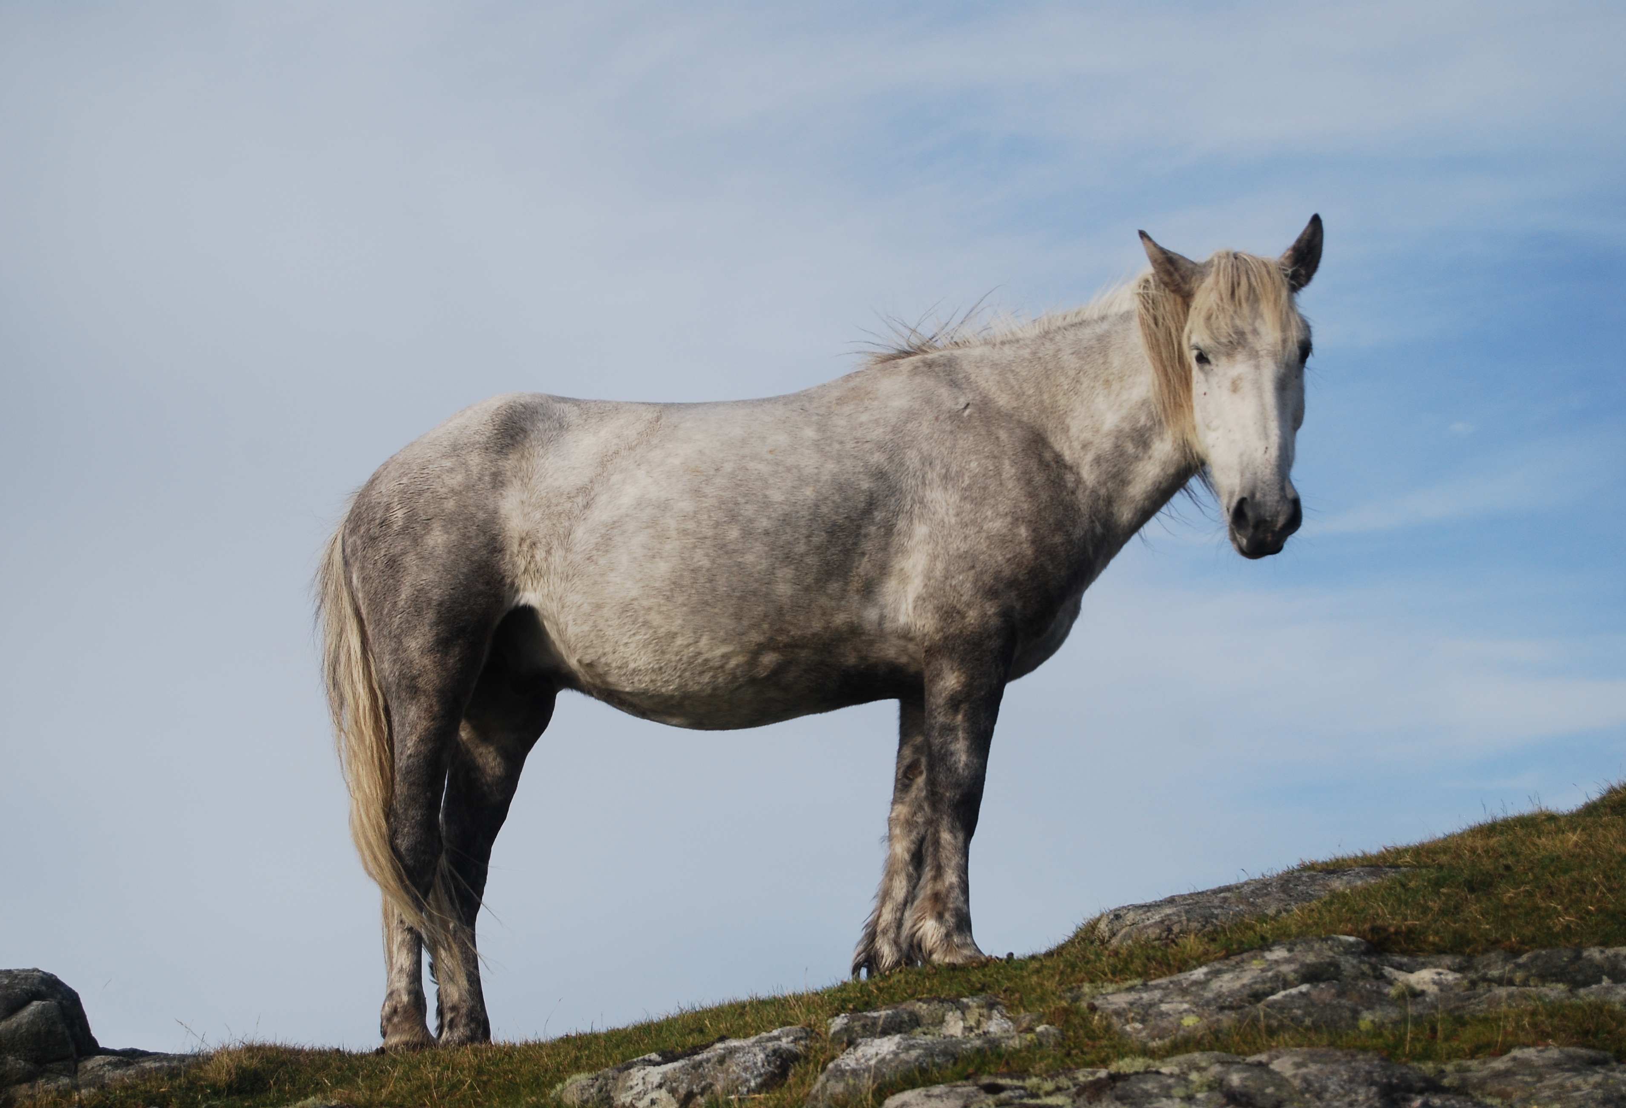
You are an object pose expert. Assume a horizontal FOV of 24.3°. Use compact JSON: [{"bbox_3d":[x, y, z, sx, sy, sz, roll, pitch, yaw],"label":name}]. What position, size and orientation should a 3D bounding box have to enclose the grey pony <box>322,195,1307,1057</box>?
[{"bbox_3d":[0.015,0.165,7.550,1.960,1.620,0.620,-3,-8,5],"label":"grey pony"}]

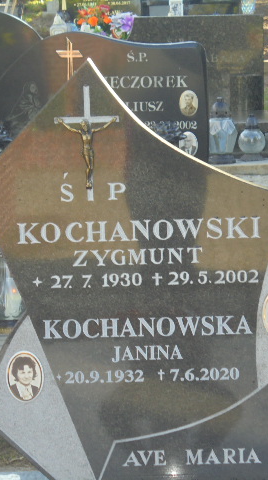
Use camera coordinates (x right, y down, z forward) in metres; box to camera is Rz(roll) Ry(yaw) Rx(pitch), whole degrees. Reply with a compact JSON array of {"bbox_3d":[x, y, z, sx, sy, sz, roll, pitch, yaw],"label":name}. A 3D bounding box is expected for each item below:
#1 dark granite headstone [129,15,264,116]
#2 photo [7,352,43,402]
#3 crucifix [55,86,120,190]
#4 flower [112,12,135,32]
[{"bbox_3d":[0.264,-1.046,10.300,1.030,0.580,0.100,-2,8,1],"label":"dark granite headstone"},{"bbox_3d":[-0.260,0.327,4.130,0.090,0.120,0.010,-2,8,1],"label":"photo"},{"bbox_3d":[-0.110,-0.231,4.070,0.152,0.265,0.035,-2,8,1],"label":"crucifix"},{"bbox_3d":[-0.059,-1.214,9.700,0.125,0.115,0.110,-2,8,1],"label":"flower"}]

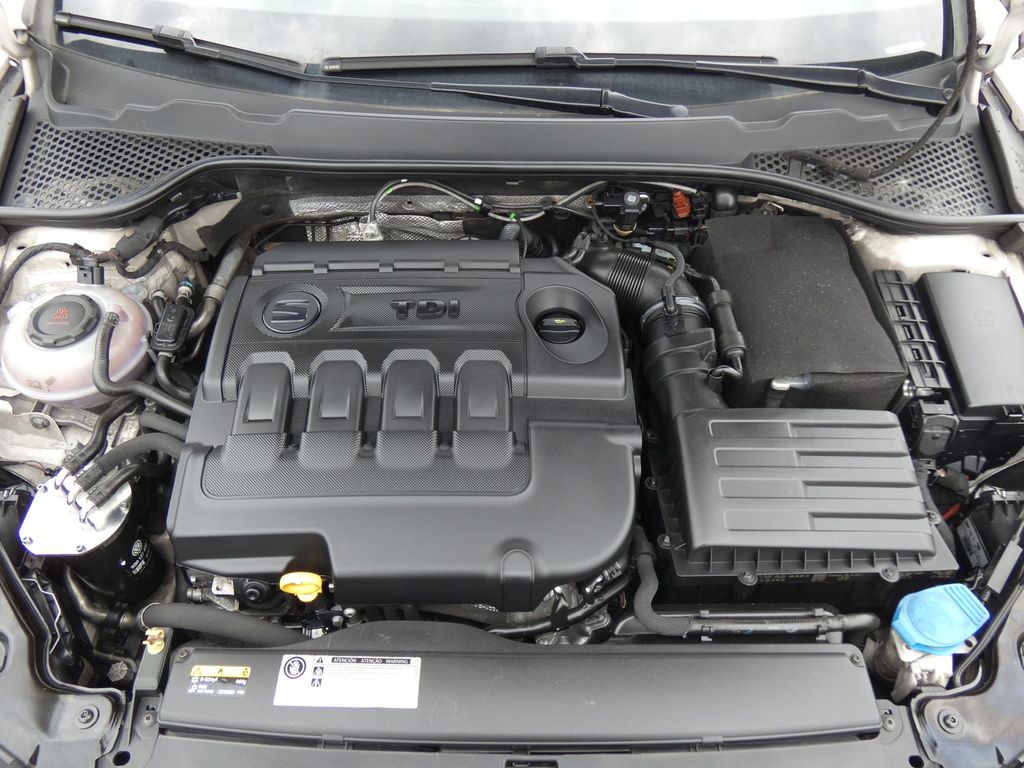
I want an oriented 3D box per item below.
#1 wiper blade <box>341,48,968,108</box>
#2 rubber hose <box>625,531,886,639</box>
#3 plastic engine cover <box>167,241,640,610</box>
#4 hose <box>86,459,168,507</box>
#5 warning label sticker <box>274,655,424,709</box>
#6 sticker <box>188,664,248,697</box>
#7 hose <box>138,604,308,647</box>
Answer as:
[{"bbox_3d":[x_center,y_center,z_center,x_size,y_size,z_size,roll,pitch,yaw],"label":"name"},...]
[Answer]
[{"bbox_3d":[0.187,-0.443,1.061,0.890,0.065,0.060,0,50,0],"label":"wiper blade"},{"bbox_3d":[0.285,0.234,0.868,0.285,0.045,0.125,0,50,0],"label":"rubber hose"},{"bbox_3d":[-0.112,0.025,0.927,0.525,0.165,0.455,0,54,0],"label":"plastic engine cover"},{"bbox_3d":[-0.450,0.118,0.865,0.100,0.038,0.060,0,50,0],"label":"hose"},{"bbox_3d":[-0.164,0.298,0.740,0.141,0.001,0.051,0,50,0],"label":"warning label sticker"},{"bbox_3d":[-0.294,0.297,0.742,0.060,0.001,0.032,0,50,0],"label":"sticker"},{"bbox_3d":[-0.341,0.284,0.870,0.200,0.045,0.045,0,50,0],"label":"hose"}]

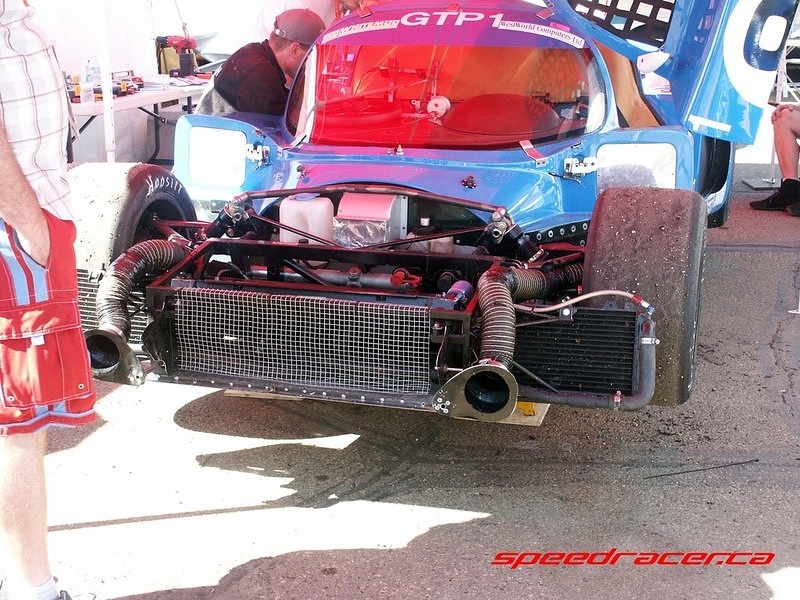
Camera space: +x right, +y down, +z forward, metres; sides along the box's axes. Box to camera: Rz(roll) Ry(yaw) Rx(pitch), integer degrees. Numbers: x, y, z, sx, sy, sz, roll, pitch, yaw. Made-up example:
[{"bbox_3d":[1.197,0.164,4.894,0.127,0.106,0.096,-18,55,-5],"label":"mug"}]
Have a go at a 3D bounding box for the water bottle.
[{"bbox_3d":[-1.545,-1.081,6.400,0.067,0.208,0.067,0,14,0],"label":"water bottle"}]

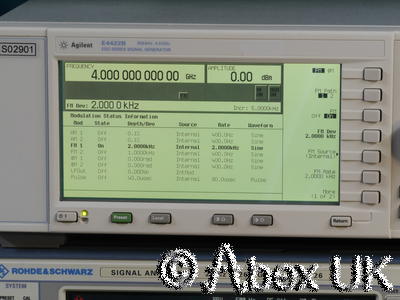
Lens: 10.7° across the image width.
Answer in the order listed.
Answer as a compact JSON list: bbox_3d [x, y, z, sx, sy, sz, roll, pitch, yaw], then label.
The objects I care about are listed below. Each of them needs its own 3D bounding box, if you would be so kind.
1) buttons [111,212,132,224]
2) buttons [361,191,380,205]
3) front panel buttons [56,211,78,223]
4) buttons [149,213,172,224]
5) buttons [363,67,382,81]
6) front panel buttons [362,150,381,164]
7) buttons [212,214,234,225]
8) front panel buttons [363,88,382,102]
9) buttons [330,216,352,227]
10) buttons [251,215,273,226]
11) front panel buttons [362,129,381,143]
[{"bbox_3d":[-0.050,0.043,1.354,0.013,0.007,0.004,1,10,4],"label":"buttons"},{"bbox_3d":[0.109,0.030,1.358,0.012,0.008,0.004,1,10,5],"label":"buttons"},{"bbox_3d":[-0.085,0.043,1.357,0.013,0.007,0.004,1,10,4],"label":"front panel buttons"},{"bbox_3d":[-0.025,0.045,1.372,0.013,0.007,0.004,1,10,5],"label":"buttons"},{"bbox_3d":[0.110,-0.048,1.345,0.012,0.008,0.004,1,10,5],"label":"buttons"},{"bbox_3d":[0.108,0.005,1.335,0.011,0.008,0.004,1,10,4],"label":"front panel buttons"},{"bbox_3d":[0.015,0.045,1.369,0.013,0.007,0.004,1,10,5],"label":"buttons"},{"bbox_3d":[0.108,-0.034,1.328,0.011,0.008,0.004,1,10,4],"label":"front panel buttons"},{"bbox_3d":[0.089,0.045,1.343,0.013,0.007,0.004,1,10,4],"label":"buttons"},{"bbox_3d":[0.040,0.045,1.347,0.013,0.007,0.004,1,10,4],"label":"buttons"},{"bbox_3d":[0.109,-0.009,1.351,0.012,0.008,0.004,1,10,5],"label":"front panel buttons"}]

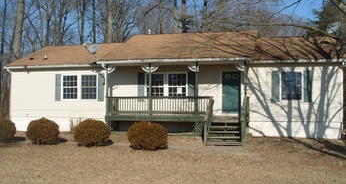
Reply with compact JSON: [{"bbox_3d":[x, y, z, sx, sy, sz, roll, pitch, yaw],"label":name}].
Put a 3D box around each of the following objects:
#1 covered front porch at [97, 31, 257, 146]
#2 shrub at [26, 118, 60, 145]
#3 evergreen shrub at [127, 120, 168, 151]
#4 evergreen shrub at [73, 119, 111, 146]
[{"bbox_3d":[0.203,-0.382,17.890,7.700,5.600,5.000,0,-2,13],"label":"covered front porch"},{"bbox_3d":[-5.713,1.739,15.445,1.460,1.140,1.460,0,-2,13],"label":"shrub"},{"bbox_3d":[-1.003,1.727,13.940,1.580,1.120,1.580,0,-2,0],"label":"evergreen shrub"},{"bbox_3d":[-3.415,1.735,14.757,1.550,1.130,1.550,0,-2,13],"label":"evergreen shrub"}]

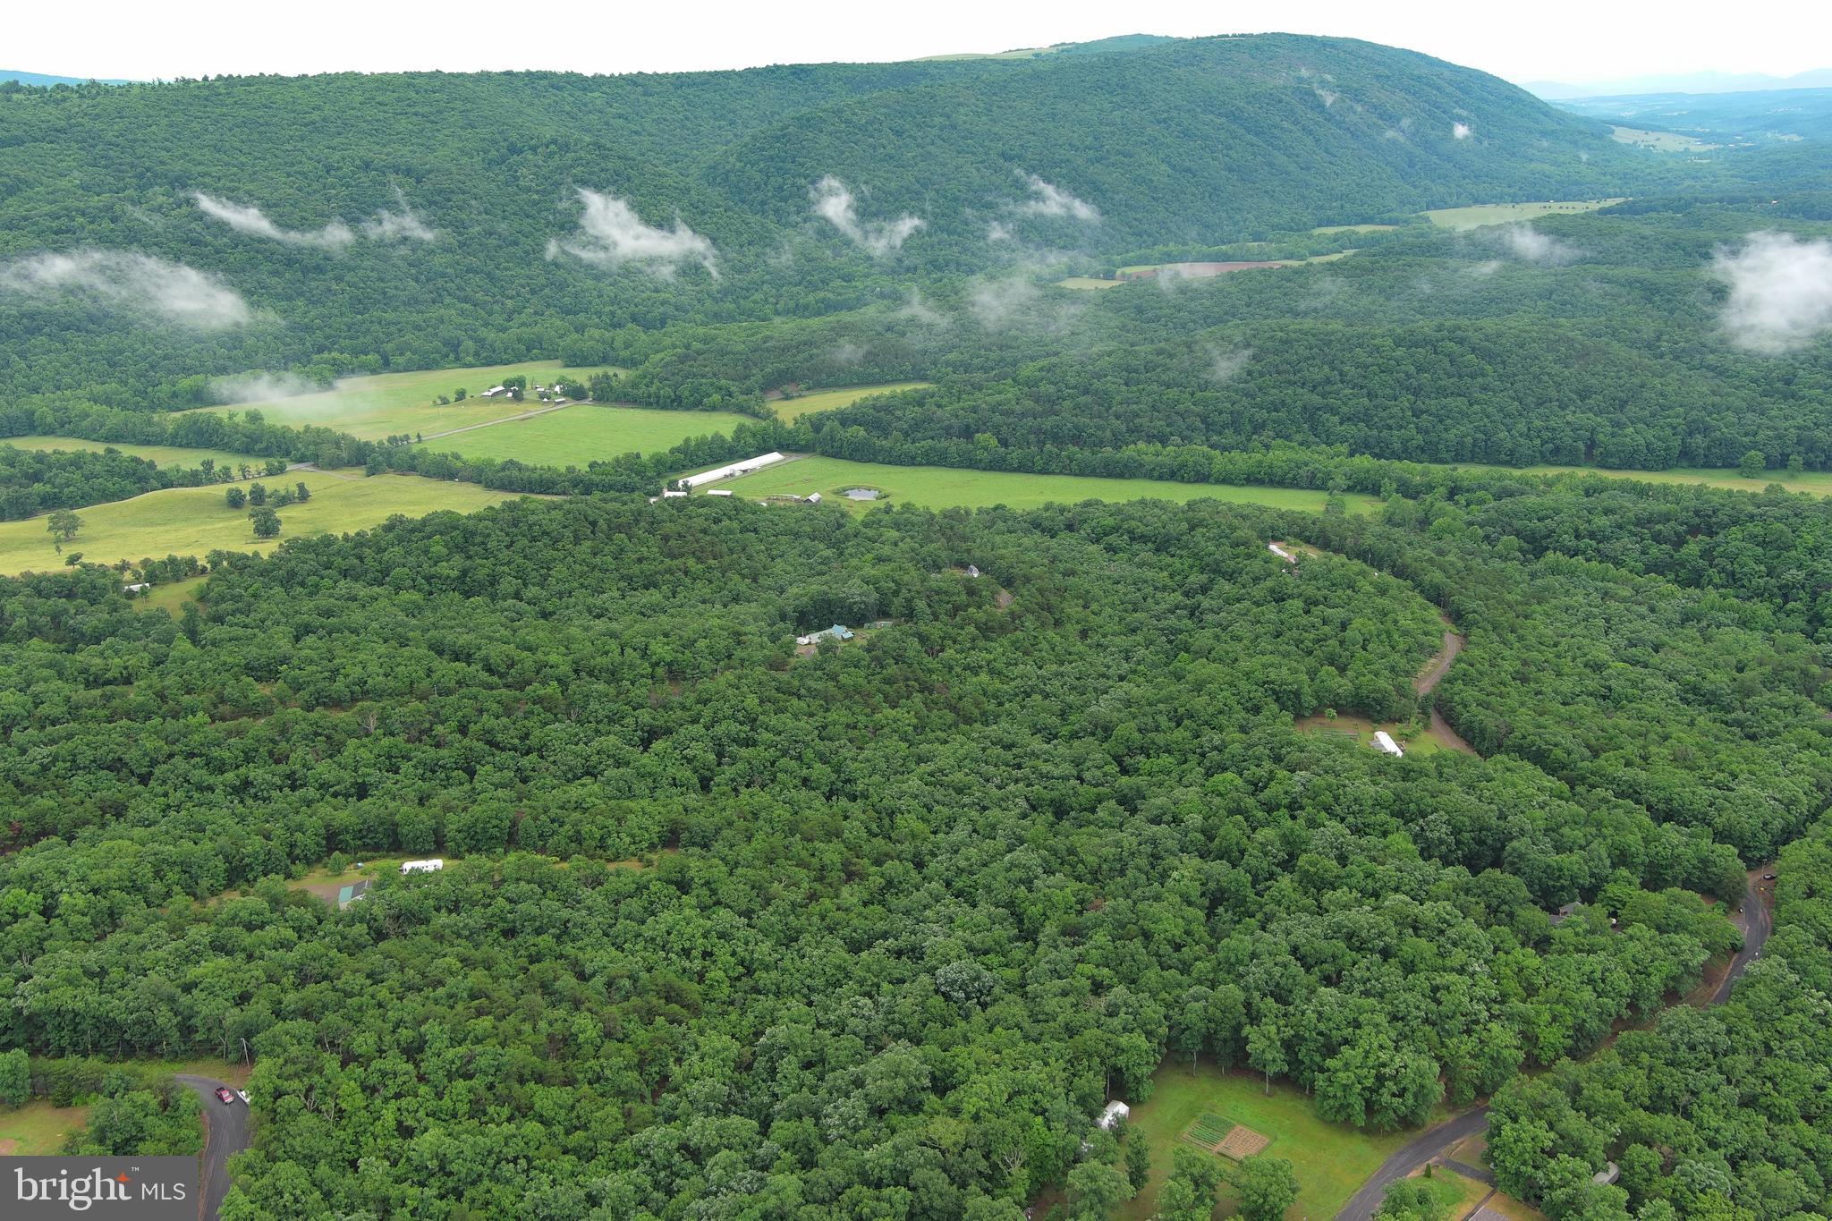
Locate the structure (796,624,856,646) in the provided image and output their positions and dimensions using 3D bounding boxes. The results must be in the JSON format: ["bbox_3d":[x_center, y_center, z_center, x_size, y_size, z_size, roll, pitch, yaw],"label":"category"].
[{"bbox_3d":[-35.766,10.018,590.000,18.500,5.500,10.000,-12,23,-31],"label":"structure"}]

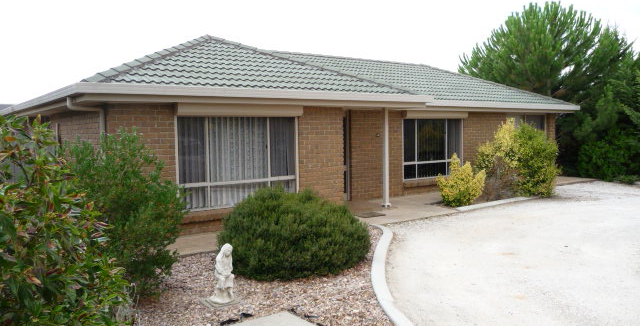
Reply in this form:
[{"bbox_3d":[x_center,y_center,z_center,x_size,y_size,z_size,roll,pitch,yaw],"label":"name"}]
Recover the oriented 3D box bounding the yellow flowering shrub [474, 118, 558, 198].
[{"bbox_3d":[4.972,-0.151,13.100,2.150,1.890,1.850,-4,5,-36],"label":"yellow flowering shrub"}]

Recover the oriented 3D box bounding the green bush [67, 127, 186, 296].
[{"bbox_3d":[-2.160,0.523,5.750,1.280,1.750,1.280,-4,5,-36],"label":"green bush"}]

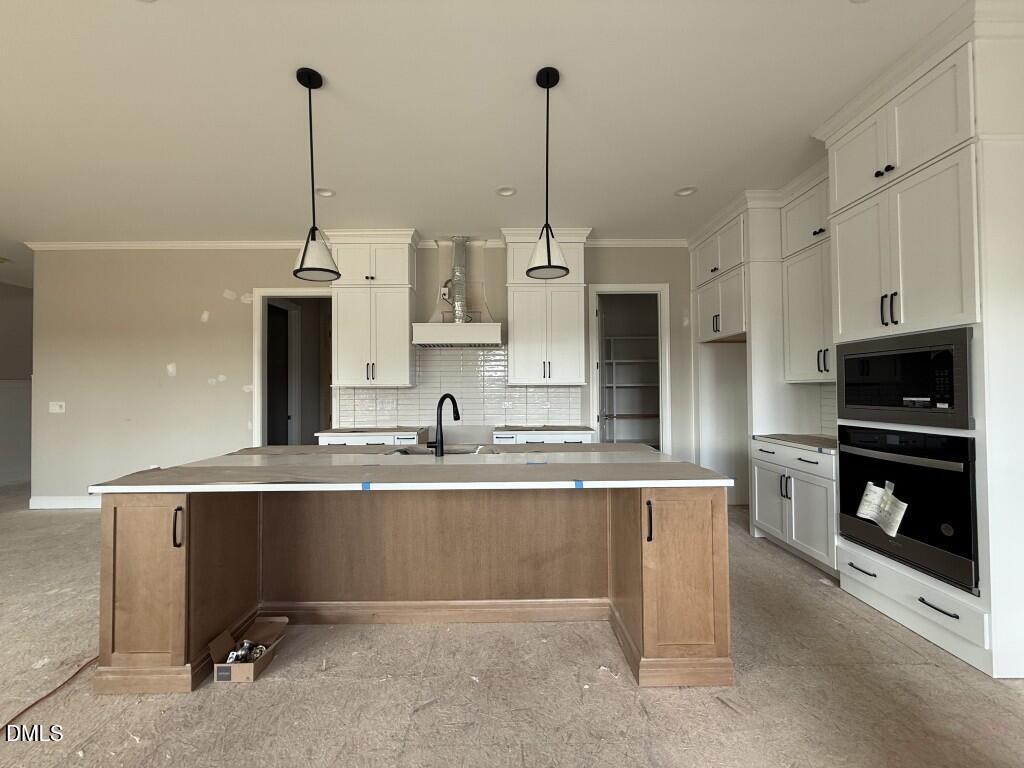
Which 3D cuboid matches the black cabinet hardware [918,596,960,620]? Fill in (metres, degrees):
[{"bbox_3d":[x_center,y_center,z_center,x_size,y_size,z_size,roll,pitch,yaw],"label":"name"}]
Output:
[{"bbox_3d":[2.109,1.106,2.045,0.037,0.018,0.188,0,-1,-1],"label":"black cabinet hardware"}]

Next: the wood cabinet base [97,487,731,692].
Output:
[{"bbox_3d":[-0.428,0.912,2.381,2.768,0.868,1.148,0,-1,-1],"label":"wood cabinet base"}]

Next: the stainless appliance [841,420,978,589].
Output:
[{"bbox_3d":[2.417,0.620,2.316,0.611,0.732,0.767,0,-1,-1],"label":"stainless appliance"}]

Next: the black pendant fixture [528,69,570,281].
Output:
[{"bbox_3d":[0.199,-1.155,2.285,0.240,1.111,0.240,0,-1,-1],"label":"black pendant fixture"}]

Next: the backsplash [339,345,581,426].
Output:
[{"bbox_3d":[-0.601,0.038,4.804,2.832,0.937,0.020,0,-1,-1],"label":"backsplash"}]

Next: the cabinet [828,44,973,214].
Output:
[{"bbox_3d":[2.458,-1.366,2.354,0.641,0.456,0.857,0,-1,-1],"label":"cabinet"}]

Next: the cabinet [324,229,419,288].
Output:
[{"bbox_3d":[-1.517,-1.350,4.628,0.987,0.611,0.401,0,-1,-1],"label":"cabinet"}]

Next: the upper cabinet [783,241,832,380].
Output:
[{"bbox_3d":[2.608,-0.571,3.255,0.331,1.113,0.952,0,-1,-1],"label":"upper cabinet"}]

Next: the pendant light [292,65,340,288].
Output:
[{"bbox_3d":[-1.083,-1.149,2.301,0.235,1.111,0.235,0,-1,-1],"label":"pendant light"}]

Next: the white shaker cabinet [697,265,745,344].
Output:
[{"bbox_3d":[2.436,-0.776,4.239,0.641,0.621,0.942,0,-1,-1],"label":"white shaker cabinet"}]

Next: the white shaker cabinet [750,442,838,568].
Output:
[{"bbox_3d":[2.430,0.902,3.169,0.638,0.864,0.913,0,-1,-1],"label":"white shaker cabinet"}]

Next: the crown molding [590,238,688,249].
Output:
[{"bbox_3d":[1.435,-1.631,4.802,1.260,0.081,0.072,0,-1,-1],"label":"crown molding"}]

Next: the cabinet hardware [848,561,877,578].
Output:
[{"bbox_3d":[2.105,1.124,2.487,0.034,0.016,0.181,0,-1,-1],"label":"cabinet hardware"}]

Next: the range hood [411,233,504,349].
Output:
[{"bbox_3d":[-0.573,-1.025,4.556,0.922,1.255,0.500,0,-1,-1],"label":"range hood"}]

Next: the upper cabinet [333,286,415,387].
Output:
[{"bbox_3d":[-1.512,-0.504,4.608,0.821,1.064,0.360,0,-1,-1],"label":"upper cabinet"}]

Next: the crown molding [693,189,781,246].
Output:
[{"bbox_3d":[2.197,-1.614,4.227,0.345,0.148,1.230,0,-1,-1],"label":"crown molding"}]

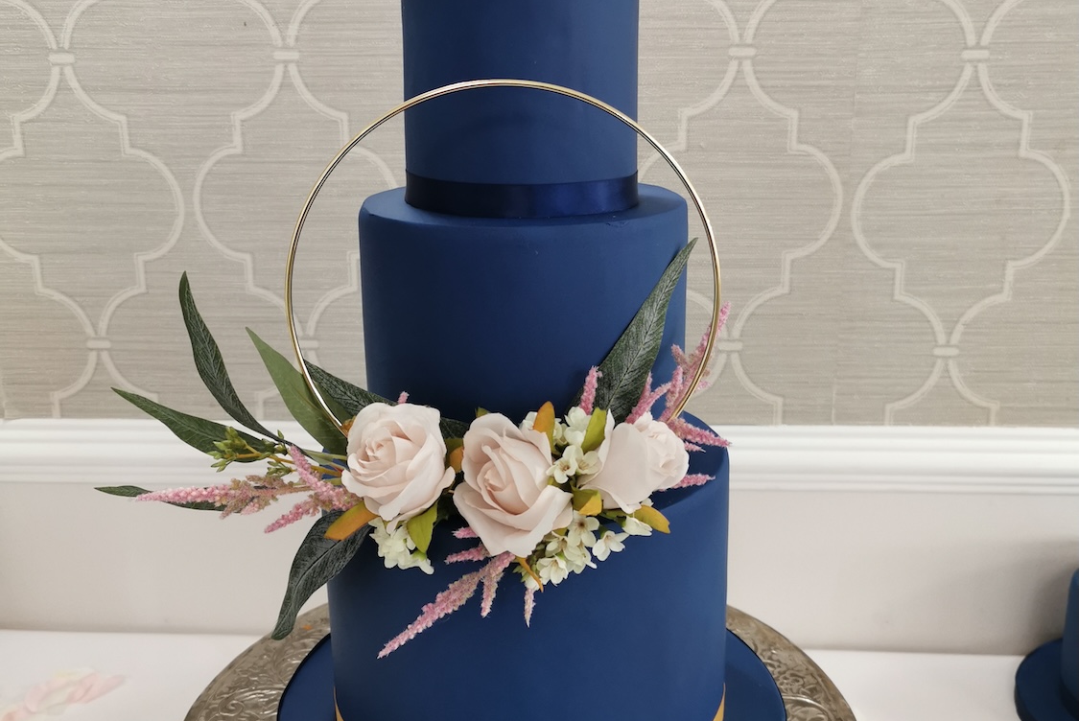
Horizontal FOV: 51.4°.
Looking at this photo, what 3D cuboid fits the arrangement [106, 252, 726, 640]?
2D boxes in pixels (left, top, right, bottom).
[{"bbox_3d":[-0.055,0.037,0.482,0.271,0.165,0.130,-1,16,0],"label":"arrangement"}]

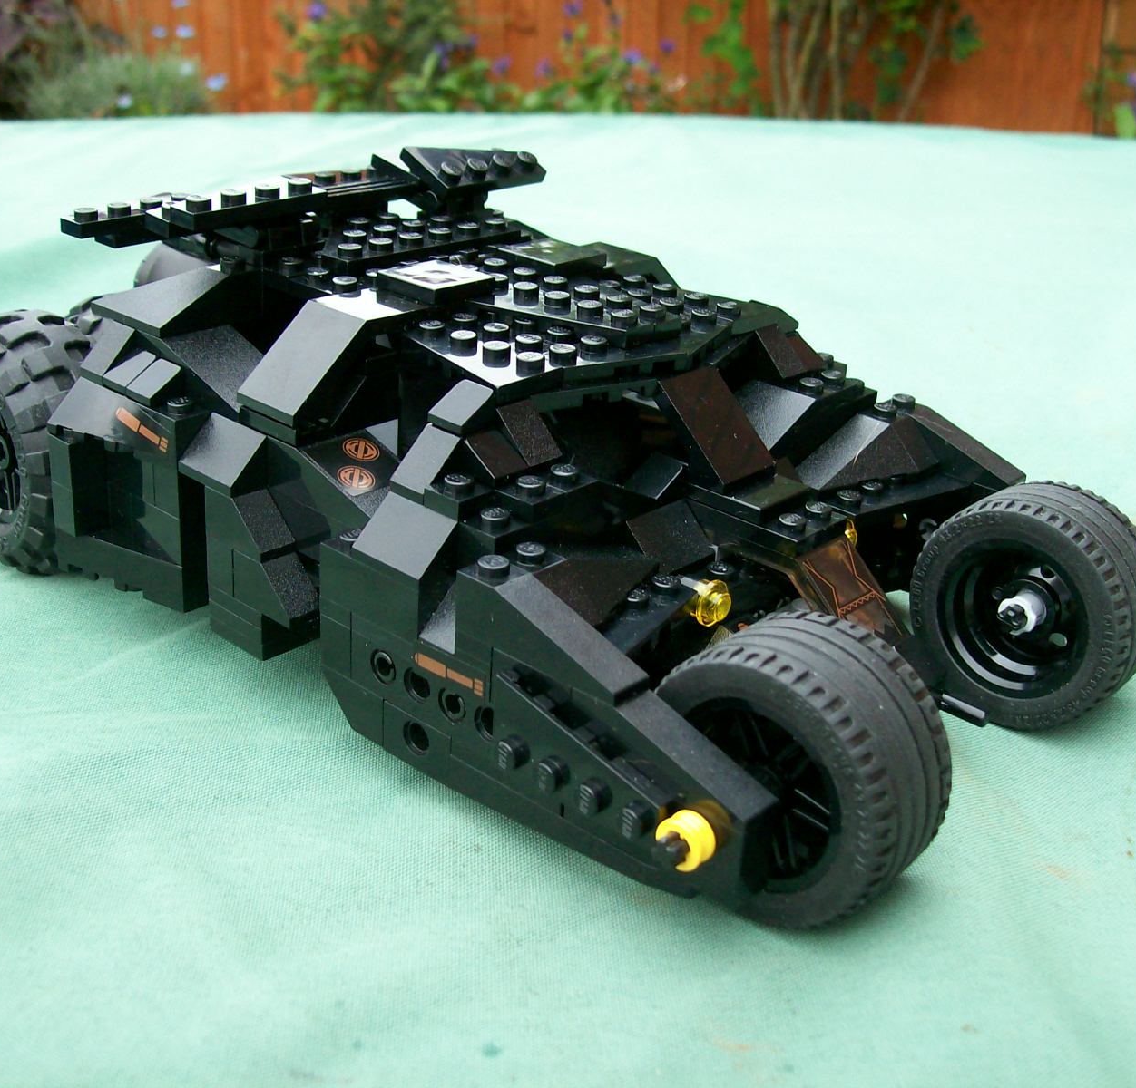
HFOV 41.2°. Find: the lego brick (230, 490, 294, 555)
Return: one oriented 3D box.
[{"bbox_3d":[-0.056,-0.005,0.265,0.016,0.010,0.008,23,30,36],"label":"lego brick"}]

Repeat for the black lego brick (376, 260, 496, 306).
[{"bbox_3d":[-0.025,-0.051,0.293,0.016,0.003,0.016,23,30,36],"label":"black lego brick"}]

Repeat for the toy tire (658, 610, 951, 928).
[{"bbox_3d":[0.034,0.034,0.226,0.044,0.044,0.022,21,30,37],"label":"toy tire"}]

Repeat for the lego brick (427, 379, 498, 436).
[{"bbox_3d":[-0.017,-0.022,0.248,0.008,0.006,0.008,23,31,36],"label":"lego brick"}]

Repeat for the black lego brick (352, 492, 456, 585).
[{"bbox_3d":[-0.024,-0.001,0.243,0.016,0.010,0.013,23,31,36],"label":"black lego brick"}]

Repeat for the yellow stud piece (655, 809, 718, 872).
[{"bbox_3d":[0.016,0.039,0.201,0.007,0.007,0.004,23,30,36],"label":"yellow stud piece"}]

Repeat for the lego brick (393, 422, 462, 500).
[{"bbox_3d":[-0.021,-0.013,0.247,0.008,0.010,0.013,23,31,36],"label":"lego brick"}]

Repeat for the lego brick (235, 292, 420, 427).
[{"bbox_3d":[-0.044,-0.035,0.278,0.016,0.017,0.029,23,31,36],"label":"lego brick"}]

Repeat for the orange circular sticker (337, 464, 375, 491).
[{"bbox_3d":[-0.037,-0.012,0.267,0.007,0.001,0.007,40,40,26],"label":"orange circular sticker"}]

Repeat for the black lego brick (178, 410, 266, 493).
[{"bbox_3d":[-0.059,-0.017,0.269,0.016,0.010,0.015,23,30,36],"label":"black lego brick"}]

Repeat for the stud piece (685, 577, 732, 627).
[{"bbox_3d":[0.024,0.010,0.251,0.005,0.008,0.008,23,30,36],"label":"stud piece"}]

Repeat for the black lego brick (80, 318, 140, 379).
[{"bbox_3d":[-0.086,-0.038,0.295,0.008,0.010,0.016,23,30,36],"label":"black lego brick"}]

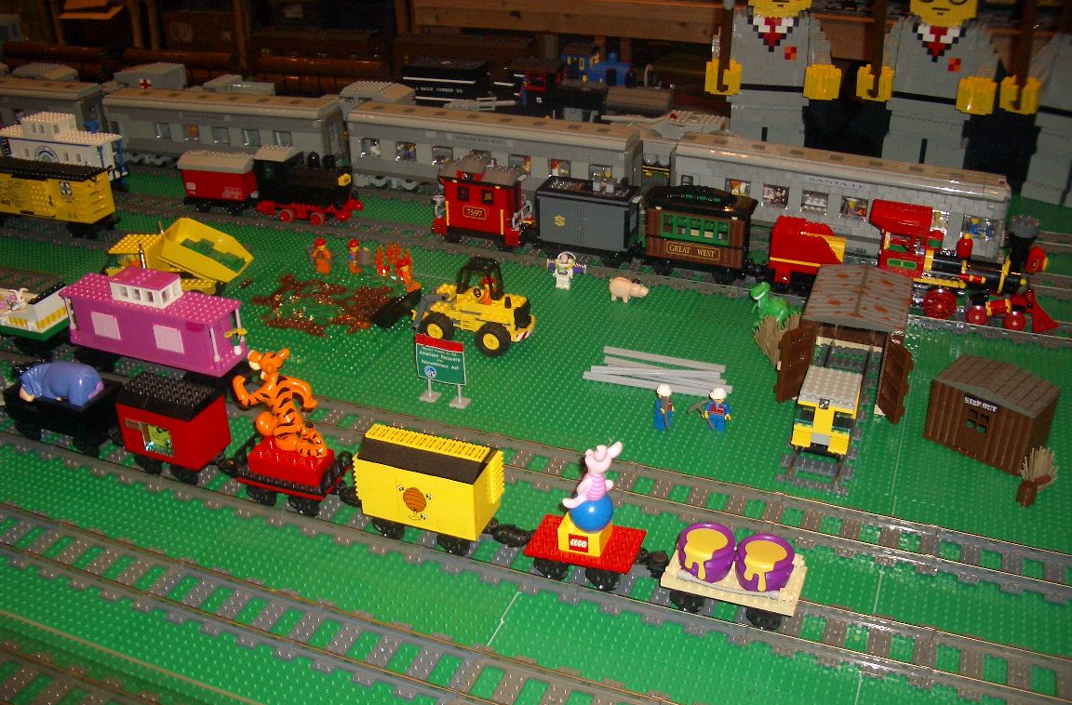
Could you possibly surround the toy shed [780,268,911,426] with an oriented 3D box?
[{"bbox_3d":[0.310,-0.018,1.064,0.126,0.102,0.148,10,31,19],"label":"toy shed"}]

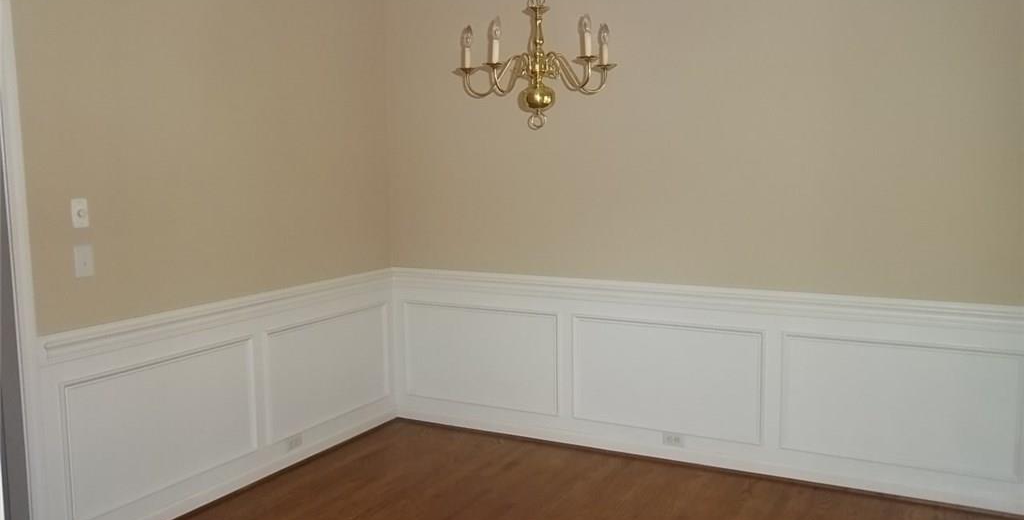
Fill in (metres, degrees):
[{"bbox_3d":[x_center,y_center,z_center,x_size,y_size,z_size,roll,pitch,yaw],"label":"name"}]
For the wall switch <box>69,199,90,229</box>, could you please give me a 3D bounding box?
[{"bbox_3d":[-1.665,-0.180,3.210,0.024,0.115,0.070,3,7,28],"label":"wall switch"}]

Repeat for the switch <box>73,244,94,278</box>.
[{"bbox_3d":[-1.664,0.006,3.235,0.018,0.123,0.078,3,7,28],"label":"switch"}]

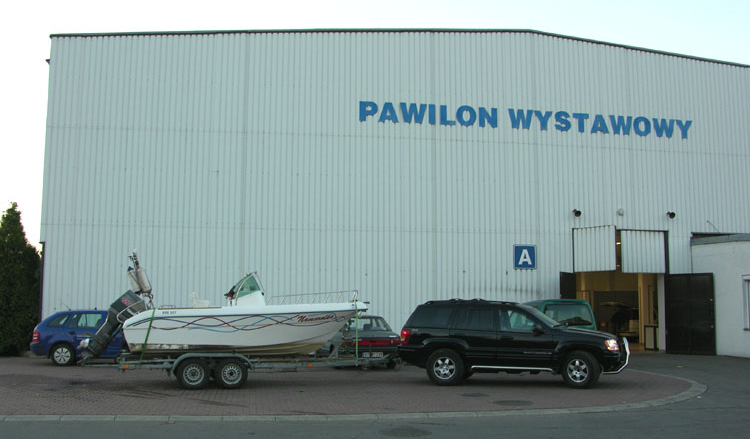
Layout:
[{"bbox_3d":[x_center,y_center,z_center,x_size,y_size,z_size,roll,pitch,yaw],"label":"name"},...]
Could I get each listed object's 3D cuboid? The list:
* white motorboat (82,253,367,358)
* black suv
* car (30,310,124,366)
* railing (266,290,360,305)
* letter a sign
[{"bbox_3d":[-3.141,1.849,16.305,5.963,2.205,2.100,1,-6,-7],"label":"white motorboat"},{"bbox_3d":[2.976,2.625,16.363,4.700,1.790,1.840,-1,-6,11],"label":"black suv"},{"bbox_3d":[-7.156,3.263,21.125,4.220,1.460,1.660,1,-6,-4],"label":"car"},{"bbox_3d":[-1.336,1.713,16.559,1.989,0.330,1.650,1,-6,-7],"label":"railing"},{"bbox_3d":[4.967,1.241,25.010,0.770,0.790,0.050,1,-6,-10],"label":"letter a sign"}]

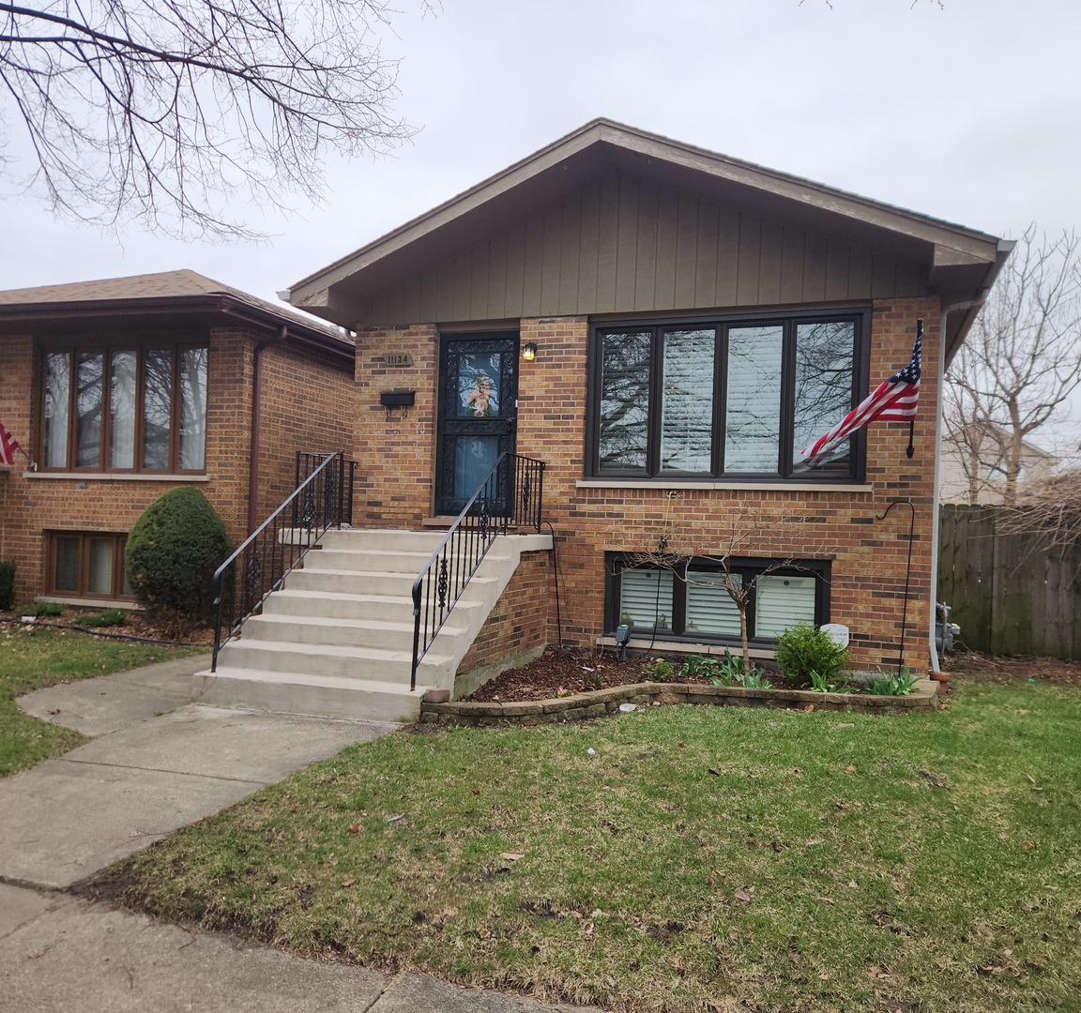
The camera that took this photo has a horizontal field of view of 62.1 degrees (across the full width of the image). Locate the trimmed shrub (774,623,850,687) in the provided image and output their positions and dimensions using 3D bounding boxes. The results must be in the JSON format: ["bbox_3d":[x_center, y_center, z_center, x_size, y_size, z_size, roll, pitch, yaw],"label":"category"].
[{"bbox_3d":[2.297,1.246,7.614,0.608,0.546,0.620,1,-2,19],"label":"trimmed shrub"}]

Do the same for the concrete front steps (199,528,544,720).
[{"bbox_3d":[-1.515,0.942,8.439,2.420,1.410,2.900,1,-2,19],"label":"concrete front steps"}]

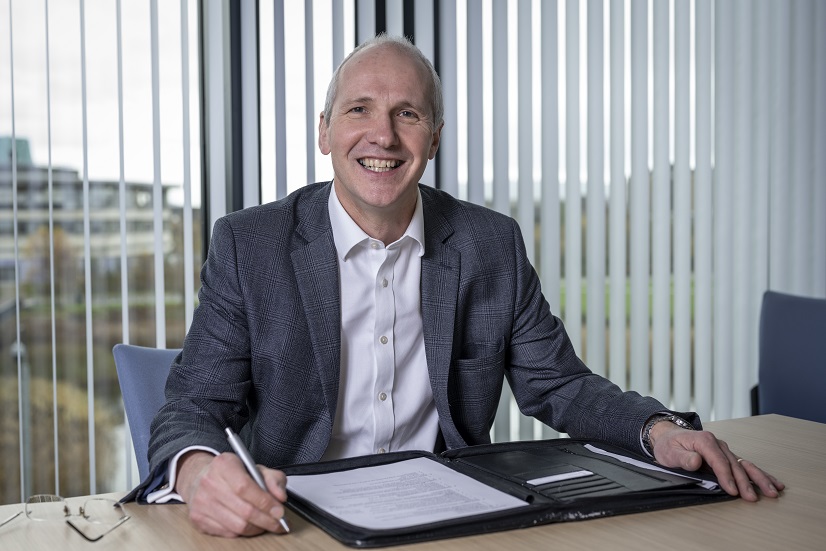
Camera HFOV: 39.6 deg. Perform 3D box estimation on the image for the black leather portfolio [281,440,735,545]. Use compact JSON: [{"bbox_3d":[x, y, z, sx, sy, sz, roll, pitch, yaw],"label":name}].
[{"bbox_3d":[0.104,0.253,1.419,0.510,0.025,0.315,-2,3,-24],"label":"black leather portfolio"}]

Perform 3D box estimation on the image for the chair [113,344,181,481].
[{"bbox_3d":[-0.195,0.550,1.838,0.550,0.860,0.580,-2,3,-25],"label":"chair"}]

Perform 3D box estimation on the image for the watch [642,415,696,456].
[{"bbox_3d":[0.338,0.214,1.516,0.067,0.057,0.040,25,1,-38],"label":"watch"}]

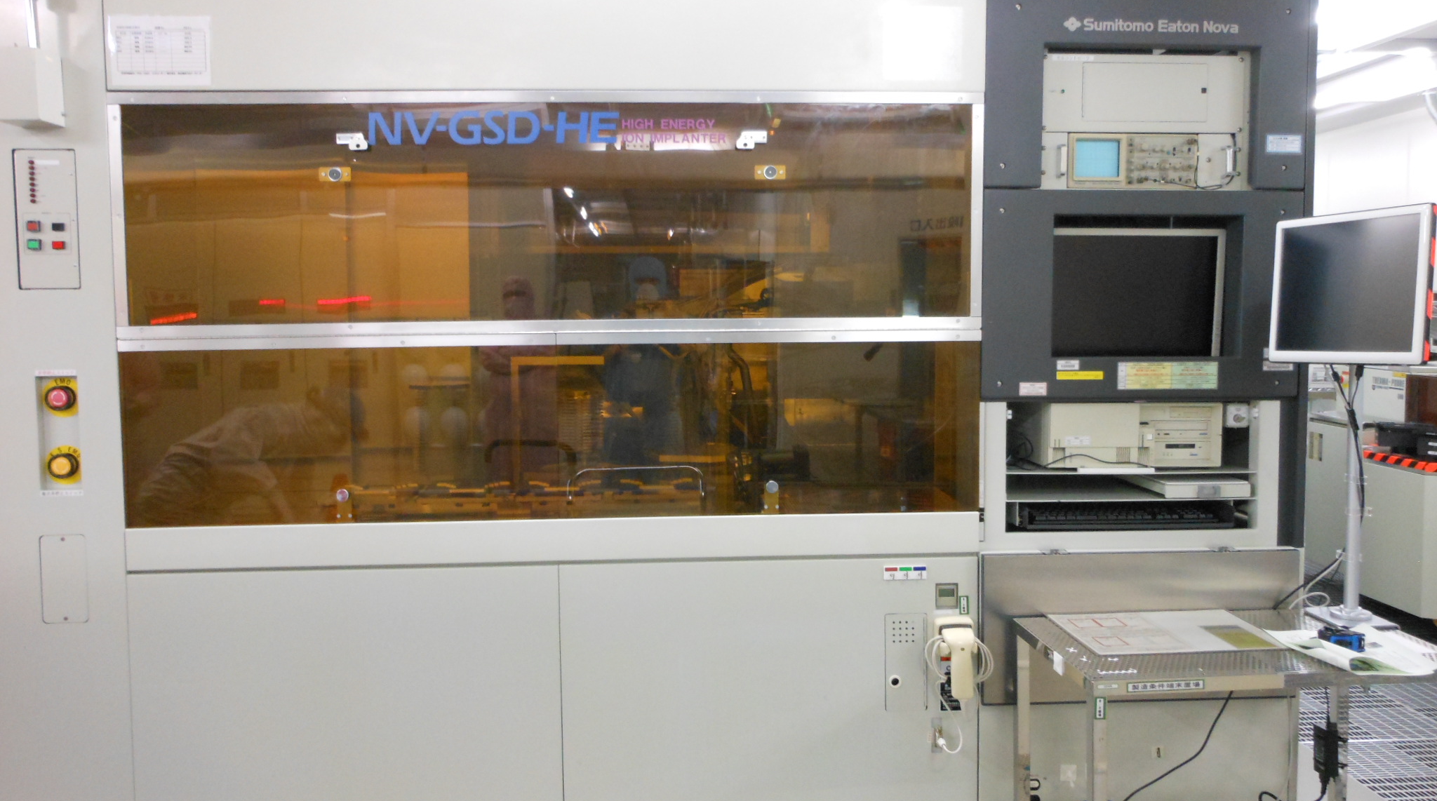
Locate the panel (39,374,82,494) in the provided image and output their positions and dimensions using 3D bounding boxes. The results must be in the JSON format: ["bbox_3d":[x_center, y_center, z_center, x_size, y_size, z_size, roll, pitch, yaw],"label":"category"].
[{"bbox_3d":[-1.446,0.072,2.558,0.090,0.268,0.045,-1,4,-4],"label":"panel"}]

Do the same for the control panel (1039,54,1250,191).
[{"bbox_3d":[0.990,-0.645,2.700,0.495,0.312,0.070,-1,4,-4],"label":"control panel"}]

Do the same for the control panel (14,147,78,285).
[{"bbox_3d":[-1.449,-0.393,2.509,0.130,0.300,0.030,-1,4,-4],"label":"control panel"}]

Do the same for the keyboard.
[{"bbox_3d":[0.978,0.275,2.871,0.495,0.048,0.190,-1,4,-4],"label":"keyboard"}]

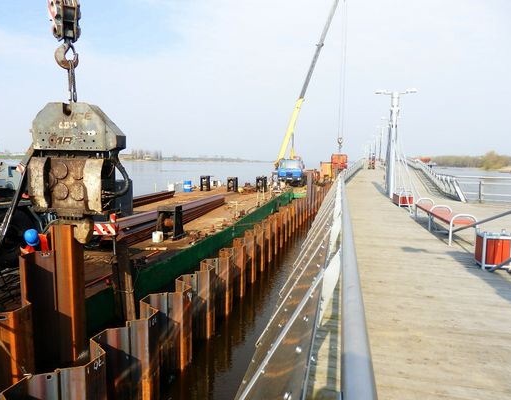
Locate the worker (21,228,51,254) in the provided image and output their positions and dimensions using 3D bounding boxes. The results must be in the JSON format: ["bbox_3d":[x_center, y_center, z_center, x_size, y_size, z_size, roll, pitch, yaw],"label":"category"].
[{"bbox_3d":[-3.330,1.117,5.727,0.650,1.440,0.580,6,8,43],"label":"worker"}]

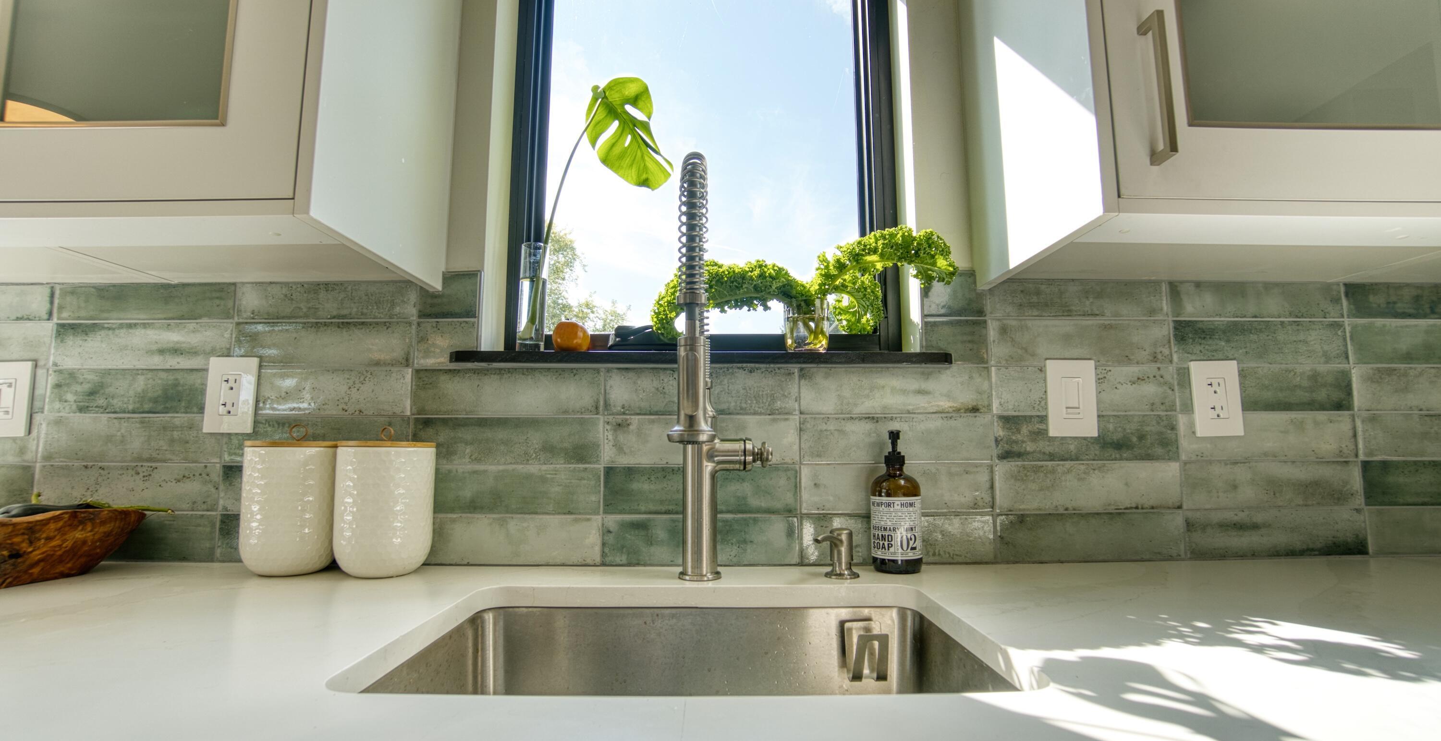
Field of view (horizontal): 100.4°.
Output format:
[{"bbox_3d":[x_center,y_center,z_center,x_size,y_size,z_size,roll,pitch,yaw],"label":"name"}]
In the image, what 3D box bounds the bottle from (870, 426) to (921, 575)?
[{"bbox_3d":[0.261,0.190,0.884,0.075,0.209,0.080,-2,-6,15],"label":"bottle"}]

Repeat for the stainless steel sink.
[{"bbox_3d":[-0.025,0.406,0.608,0.610,0.220,0.380,0,-6,0],"label":"stainless steel sink"}]

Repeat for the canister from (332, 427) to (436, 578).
[{"bbox_3d":[-0.483,0.187,0.855,0.124,0.212,0.124,0,-6,0],"label":"canister"}]

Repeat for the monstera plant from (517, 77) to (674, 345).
[{"bbox_3d":[-0.213,-0.289,1.041,0.256,0.480,0.140,0,-6,0],"label":"monstera plant"}]

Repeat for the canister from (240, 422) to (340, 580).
[{"bbox_3d":[-0.616,0.188,0.857,0.124,0.212,0.124,0,-6,0],"label":"canister"}]

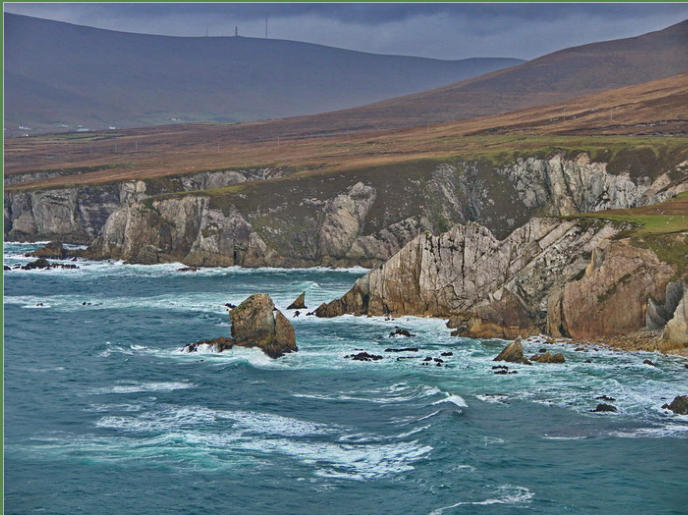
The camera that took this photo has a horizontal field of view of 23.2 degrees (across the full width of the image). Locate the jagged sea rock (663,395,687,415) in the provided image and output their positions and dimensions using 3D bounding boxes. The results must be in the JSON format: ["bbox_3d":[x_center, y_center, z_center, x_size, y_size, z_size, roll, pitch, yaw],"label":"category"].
[{"bbox_3d":[42.400,18.550,212.700,3.790,2.310,3.030,1,4,11],"label":"jagged sea rock"}]

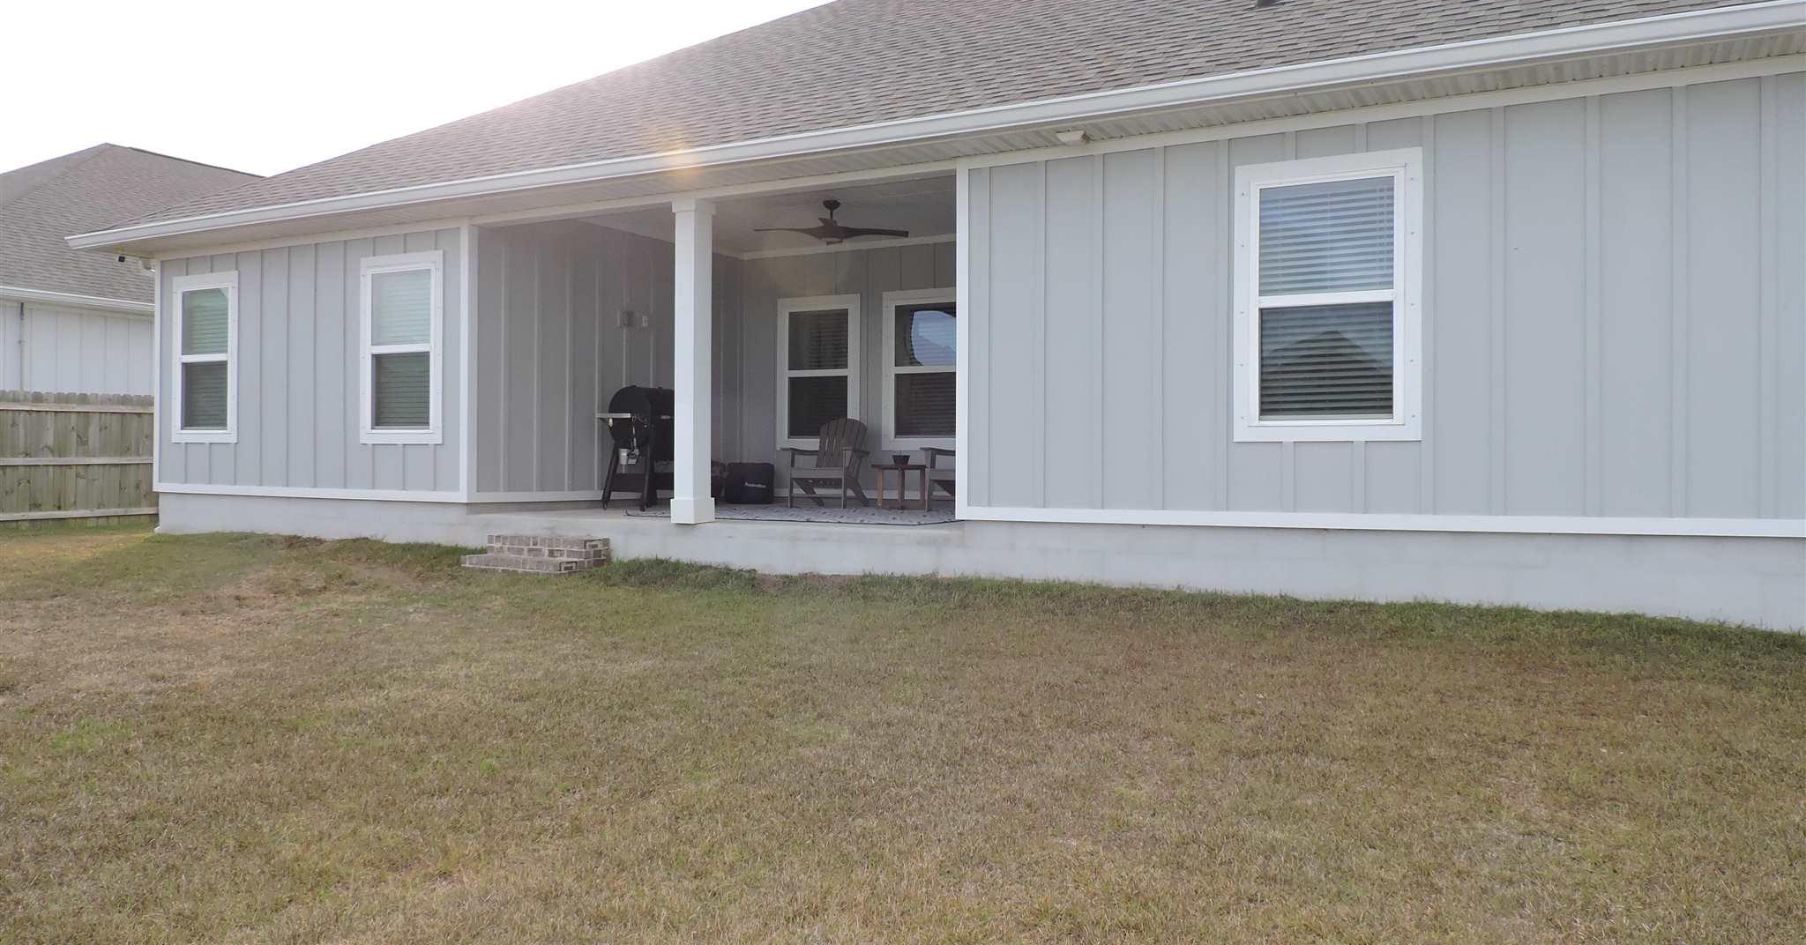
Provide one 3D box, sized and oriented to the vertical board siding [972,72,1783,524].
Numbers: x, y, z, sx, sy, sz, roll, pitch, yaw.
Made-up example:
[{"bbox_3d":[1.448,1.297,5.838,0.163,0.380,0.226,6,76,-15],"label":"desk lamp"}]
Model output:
[{"bbox_3d":[2.543,-0.897,7.587,4.870,2.380,0.100,1,0,28],"label":"vertical board siding"}]

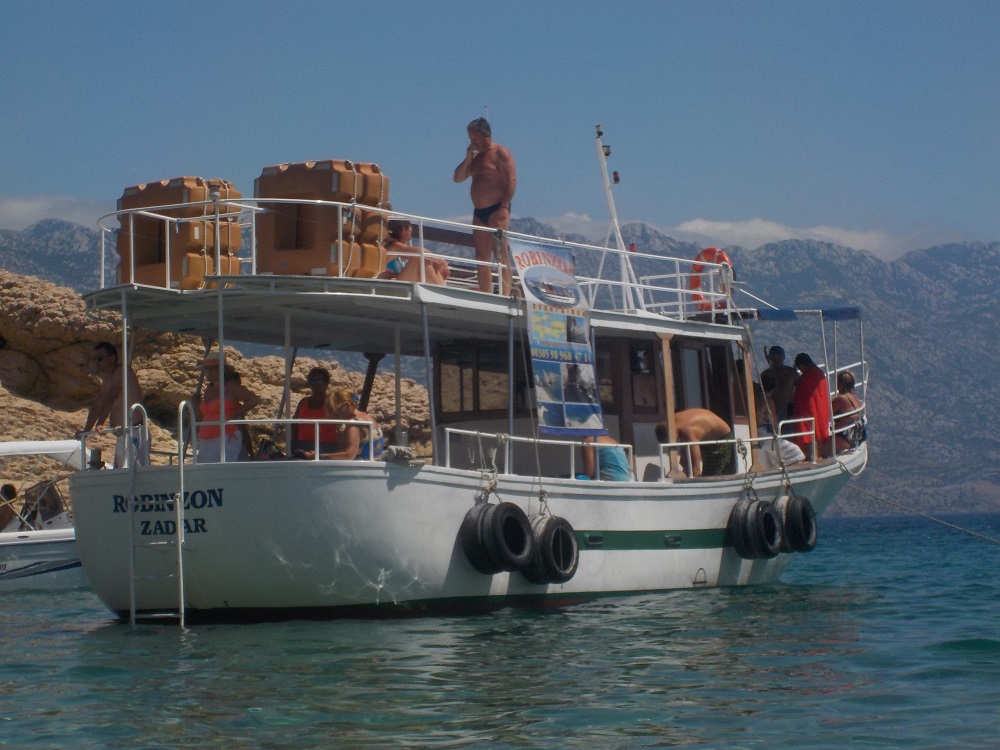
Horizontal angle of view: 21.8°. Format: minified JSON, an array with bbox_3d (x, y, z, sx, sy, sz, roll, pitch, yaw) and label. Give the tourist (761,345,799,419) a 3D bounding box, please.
[{"bbox_3d":[3.194,0.518,29.551,0.460,1.700,0.310,-3,-3,18],"label":"tourist"}]

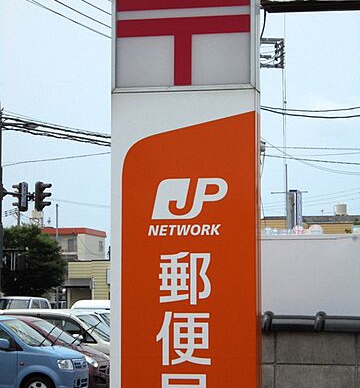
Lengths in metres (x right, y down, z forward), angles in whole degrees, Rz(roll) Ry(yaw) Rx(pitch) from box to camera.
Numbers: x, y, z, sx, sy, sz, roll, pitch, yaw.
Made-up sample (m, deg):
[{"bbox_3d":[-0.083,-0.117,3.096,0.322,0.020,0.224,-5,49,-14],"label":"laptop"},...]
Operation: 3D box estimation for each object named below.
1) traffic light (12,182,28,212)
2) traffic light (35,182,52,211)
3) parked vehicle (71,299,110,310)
[{"bbox_3d":[-6.141,0.135,57.200,0.560,1.150,0.420,-1,-5,12],"label":"traffic light"},{"bbox_3d":[-5.244,0.065,57.000,0.560,1.150,0.420,-1,-5,12],"label":"traffic light"},{"bbox_3d":[-0.751,3.660,37.325,4.000,1.950,1.600,-1,-5,13],"label":"parked vehicle"}]

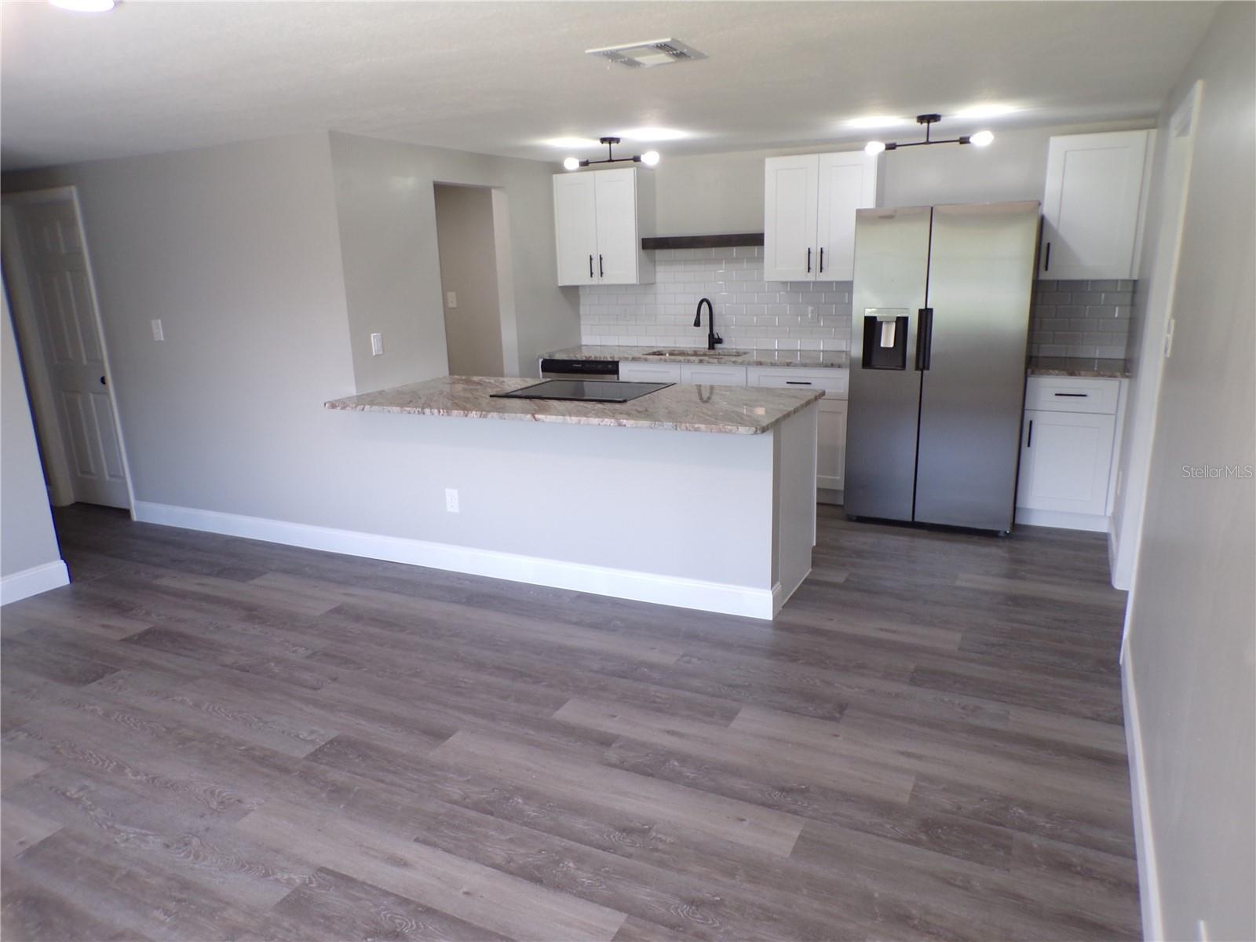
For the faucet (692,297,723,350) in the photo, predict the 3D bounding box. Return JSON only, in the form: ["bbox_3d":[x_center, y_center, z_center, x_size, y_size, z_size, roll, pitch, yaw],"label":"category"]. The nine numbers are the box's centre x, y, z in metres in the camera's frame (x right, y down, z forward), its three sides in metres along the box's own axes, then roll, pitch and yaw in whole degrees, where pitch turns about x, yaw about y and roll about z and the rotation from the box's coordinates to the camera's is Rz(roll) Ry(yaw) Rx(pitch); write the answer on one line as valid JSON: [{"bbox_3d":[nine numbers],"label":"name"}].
[{"bbox_3d":[0.564,-1.006,6.030,0.120,0.378,0.245,5,16,25],"label":"faucet"}]

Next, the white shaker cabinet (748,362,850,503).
[{"bbox_3d":[1.211,-0.271,5.749,0.670,0.878,0.625,5,16,25],"label":"white shaker cabinet"}]

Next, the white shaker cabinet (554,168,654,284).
[{"bbox_3d":[-0.157,-1.730,6.235,0.645,0.765,0.325,5,16,26],"label":"white shaker cabinet"}]

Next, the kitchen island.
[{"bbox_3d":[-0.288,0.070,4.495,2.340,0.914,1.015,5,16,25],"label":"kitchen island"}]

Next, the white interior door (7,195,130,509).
[{"bbox_3d":[-3.655,-0.749,5.833,0.770,2.030,0.045,5,16,26],"label":"white interior door"}]

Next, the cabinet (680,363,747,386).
[{"bbox_3d":[0.698,-0.327,6.024,0.456,0.876,0.600,5,16,26],"label":"cabinet"}]

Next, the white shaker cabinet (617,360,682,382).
[{"bbox_3d":[0.285,-0.367,6.225,0.467,0.876,0.600,5,16,26],"label":"white shaker cabinet"}]

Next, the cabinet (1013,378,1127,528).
[{"bbox_3d":[2.575,-0.147,5.108,0.505,0.876,0.600,5,16,26],"label":"cabinet"}]

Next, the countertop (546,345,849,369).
[{"bbox_3d":[0.508,-0.773,5.954,2.220,0.034,0.645,5,16,25],"label":"countertop"}]

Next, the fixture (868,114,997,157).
[{"bbox_3d":[1.586,-1.777,4.605,0.655,0.164,0.120,5,16,25],"label":"fixture"}]

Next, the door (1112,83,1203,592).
[{"bbox_3d":[2.186,-0.359,3.559,0.115,2.090,0.900,5,16,26],"label":"door"}]

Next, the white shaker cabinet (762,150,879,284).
[{"bbox_3d":[1.252,-1.601,5.548,0.683,0.757,0.327,5,16,25],"label":"white shaker cabinet"}]

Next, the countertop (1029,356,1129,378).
[{"bbox_3d":[2.564,-0.583,4.979,0.523,0.033,0.625,5,16,26],"label":"countertop"}]

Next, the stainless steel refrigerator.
[{"bbox_3d":[1.877,-0.620,5.180,0.913,1.790,0.840,5,16,25],"label":"stainless steel refrigerator"}]

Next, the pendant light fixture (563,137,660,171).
[{"bbox_3d":[-0.096,-1.892,5.201,0.640,0.165,0.120,5,16,26],"label":"pendant light fixture"}]

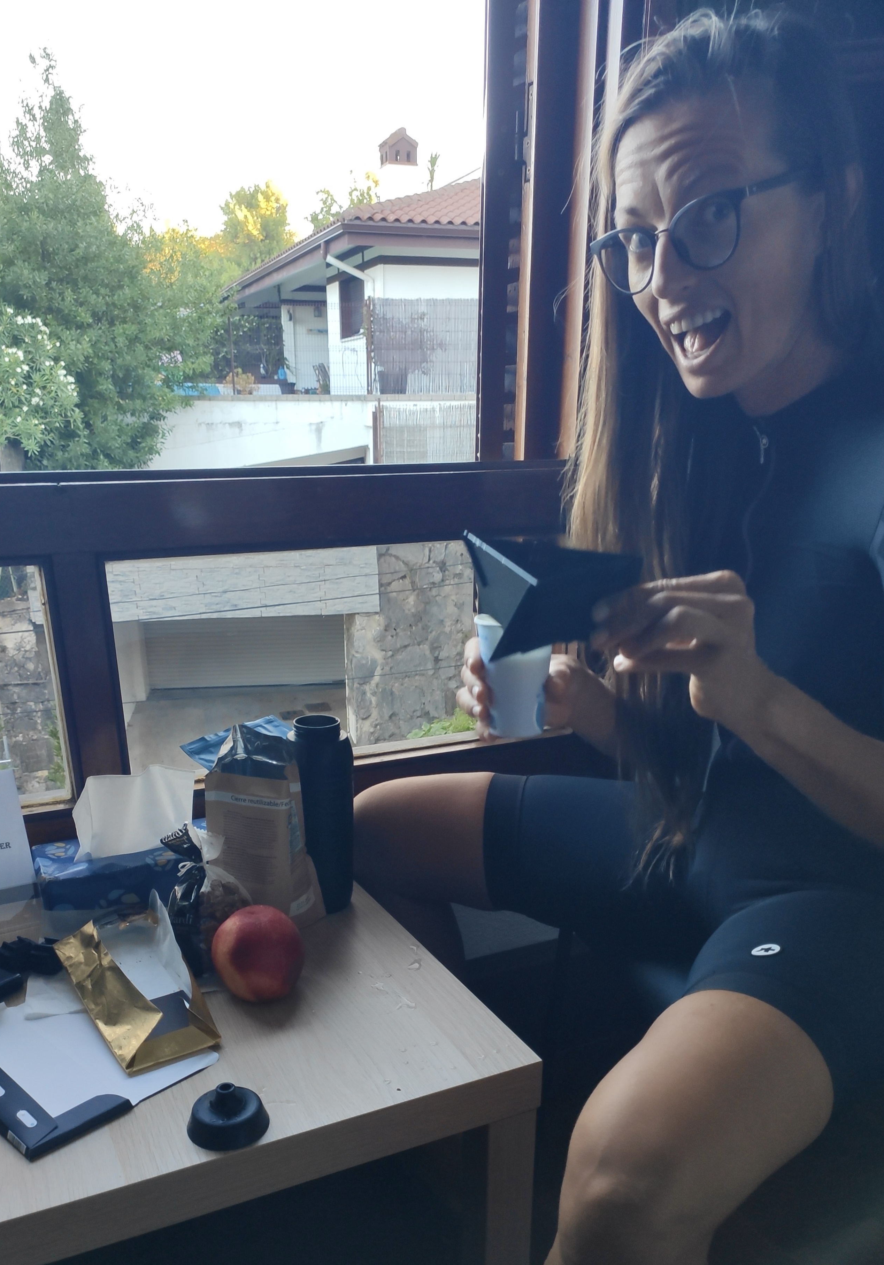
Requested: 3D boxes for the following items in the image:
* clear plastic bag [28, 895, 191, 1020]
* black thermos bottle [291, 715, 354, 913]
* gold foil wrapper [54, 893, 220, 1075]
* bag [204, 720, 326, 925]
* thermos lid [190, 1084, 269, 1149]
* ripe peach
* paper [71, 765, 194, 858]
[{"bbox_3d":[-0.356,0.339,1.015,0.155,0.050,0.135,-4,12,-22],"label":"clear plastic bag"},{"bbox_3d":[-0.138,0.204,1.086,0.080,0.217,0.080,0,13,0],"label":"black thermos bottle"},{"bbox_3d":[-0.290,0.325,0.889,0.105,0.058,0.195,-7,15,-31],"label":"gold foil wrapper"},{"bbox_3d":[-0.195,0.209,1.061,0.113,0.218,0.066,3,13,12],"label":"bag"},{"bbox_3d":[-0.173,0.375,0.755,0.066,0.033,0.066,0,13,0],"label":"thermos lid"},{"bbox_3d":[-0.178,0.310,0.916,0.087,0.087,0.087,0,13,0],"label":"ripe peach"},{"bbox_3d":[-0.360,0.210,1.115,0.138,0.102,0.045,-4,14,-20],"label":"paper"}]

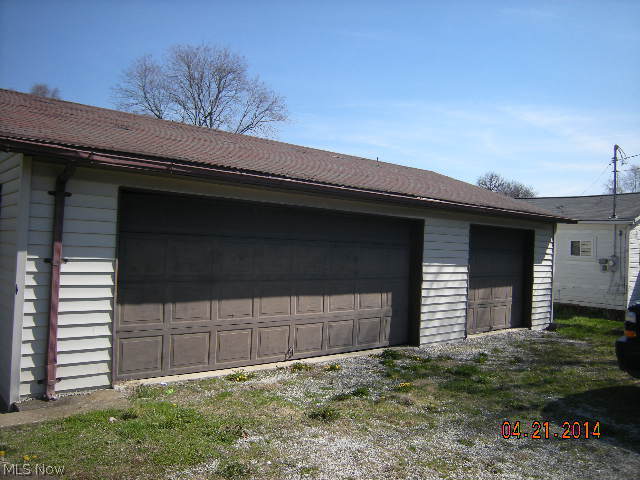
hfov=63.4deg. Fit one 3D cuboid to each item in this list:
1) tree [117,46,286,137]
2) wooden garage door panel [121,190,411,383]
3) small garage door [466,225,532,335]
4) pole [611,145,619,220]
[{"bbox_3d":[-6.451,-4.244,26.922,9.600,11.913,9.200,2,-1,0],"label":"tree"},{"bbox_3d":[-0.318,0.560,6.962,4.800,2.080,0.120,3,-1,-40],"label":"wooden garage door panel"},{"bbox_3d":[3.462,0.751,10.183,2.380,2.070,0.120,3,-1,-40],"label":"small garage door"},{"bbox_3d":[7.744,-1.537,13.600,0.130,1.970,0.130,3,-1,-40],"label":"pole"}]

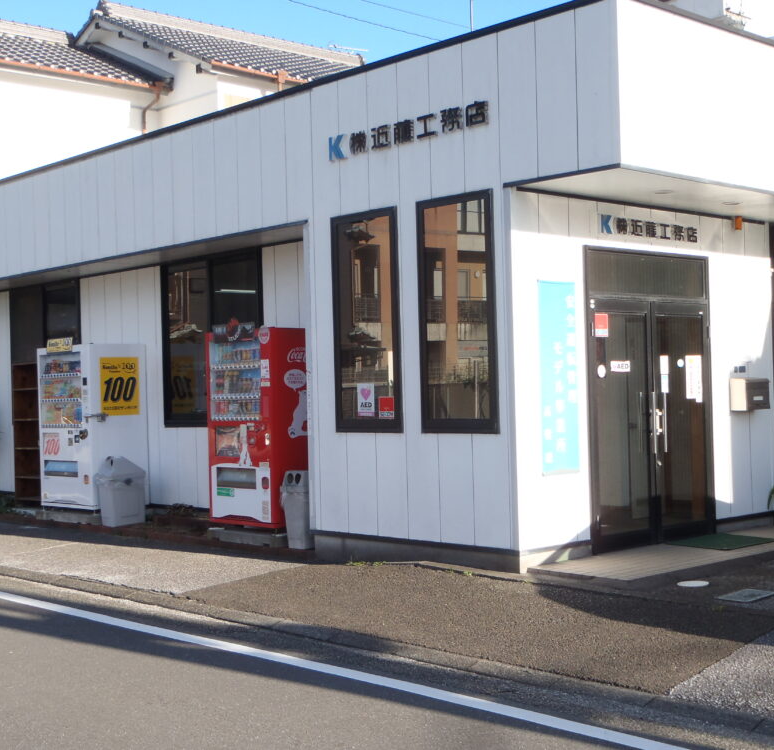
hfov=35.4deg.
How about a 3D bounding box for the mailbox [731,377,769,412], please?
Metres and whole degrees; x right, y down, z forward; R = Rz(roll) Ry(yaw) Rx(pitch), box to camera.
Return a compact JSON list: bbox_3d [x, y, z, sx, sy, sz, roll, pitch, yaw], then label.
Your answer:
[{"bbox_3d":[3.221,0.177,10.742,0.386,0.287,0.158,-1,-1,-43],"label":"mailbox"}]

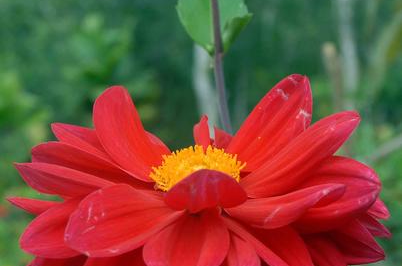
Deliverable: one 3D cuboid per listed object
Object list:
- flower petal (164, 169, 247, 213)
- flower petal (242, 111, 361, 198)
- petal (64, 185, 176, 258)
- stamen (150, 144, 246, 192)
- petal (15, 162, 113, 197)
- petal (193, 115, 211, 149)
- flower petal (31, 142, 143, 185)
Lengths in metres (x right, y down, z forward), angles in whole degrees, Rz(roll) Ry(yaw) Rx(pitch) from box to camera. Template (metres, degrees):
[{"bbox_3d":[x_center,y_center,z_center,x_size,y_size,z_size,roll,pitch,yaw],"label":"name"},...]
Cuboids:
[{"bbox_3d":[0.002,0.021,0.277,0.030,0.017,0.012,0,18,0],"label":"flower petal"},{"bbox_3d":[0.039,0.008,0.298,0.052,0.009,0.020,-31,35,-9],"label":"flower petal"},{"bbox_3d":[-0.028,0.030,0.274,0.041,0.009,0.026,-18,23,-29],"label":"petal"},{"bbox_3d":[-0.001,0.016,0.299,0.036,0.012,0.036,-5,27,2],"label":"stamen"},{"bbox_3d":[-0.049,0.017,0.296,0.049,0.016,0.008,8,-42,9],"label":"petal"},{"bbox_3d":[0.000,0.000,0.322,0.009,0.015,0.006,0,-6,0],"label":"petal"},{"bbox_3d":[-0.043,0.013,0.304,0.051,0.008,0.017,13,40,17],"label":"flower petal"}]

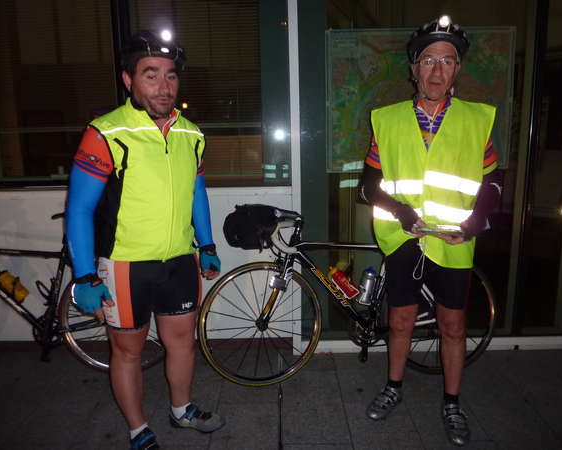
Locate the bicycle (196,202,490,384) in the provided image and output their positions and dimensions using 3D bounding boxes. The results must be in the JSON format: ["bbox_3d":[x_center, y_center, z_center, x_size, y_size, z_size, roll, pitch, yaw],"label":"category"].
[{"bbox_3d":[0.388,0.356,2.340,1.655,0.980,0.450,-2,0,-6],"label":"bicycle"}]

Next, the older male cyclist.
[{"bbox_3d":[0.618,0.034,1.857,0.580,1.745,0.420,2,9,18],"label":"older male cyclist"}]

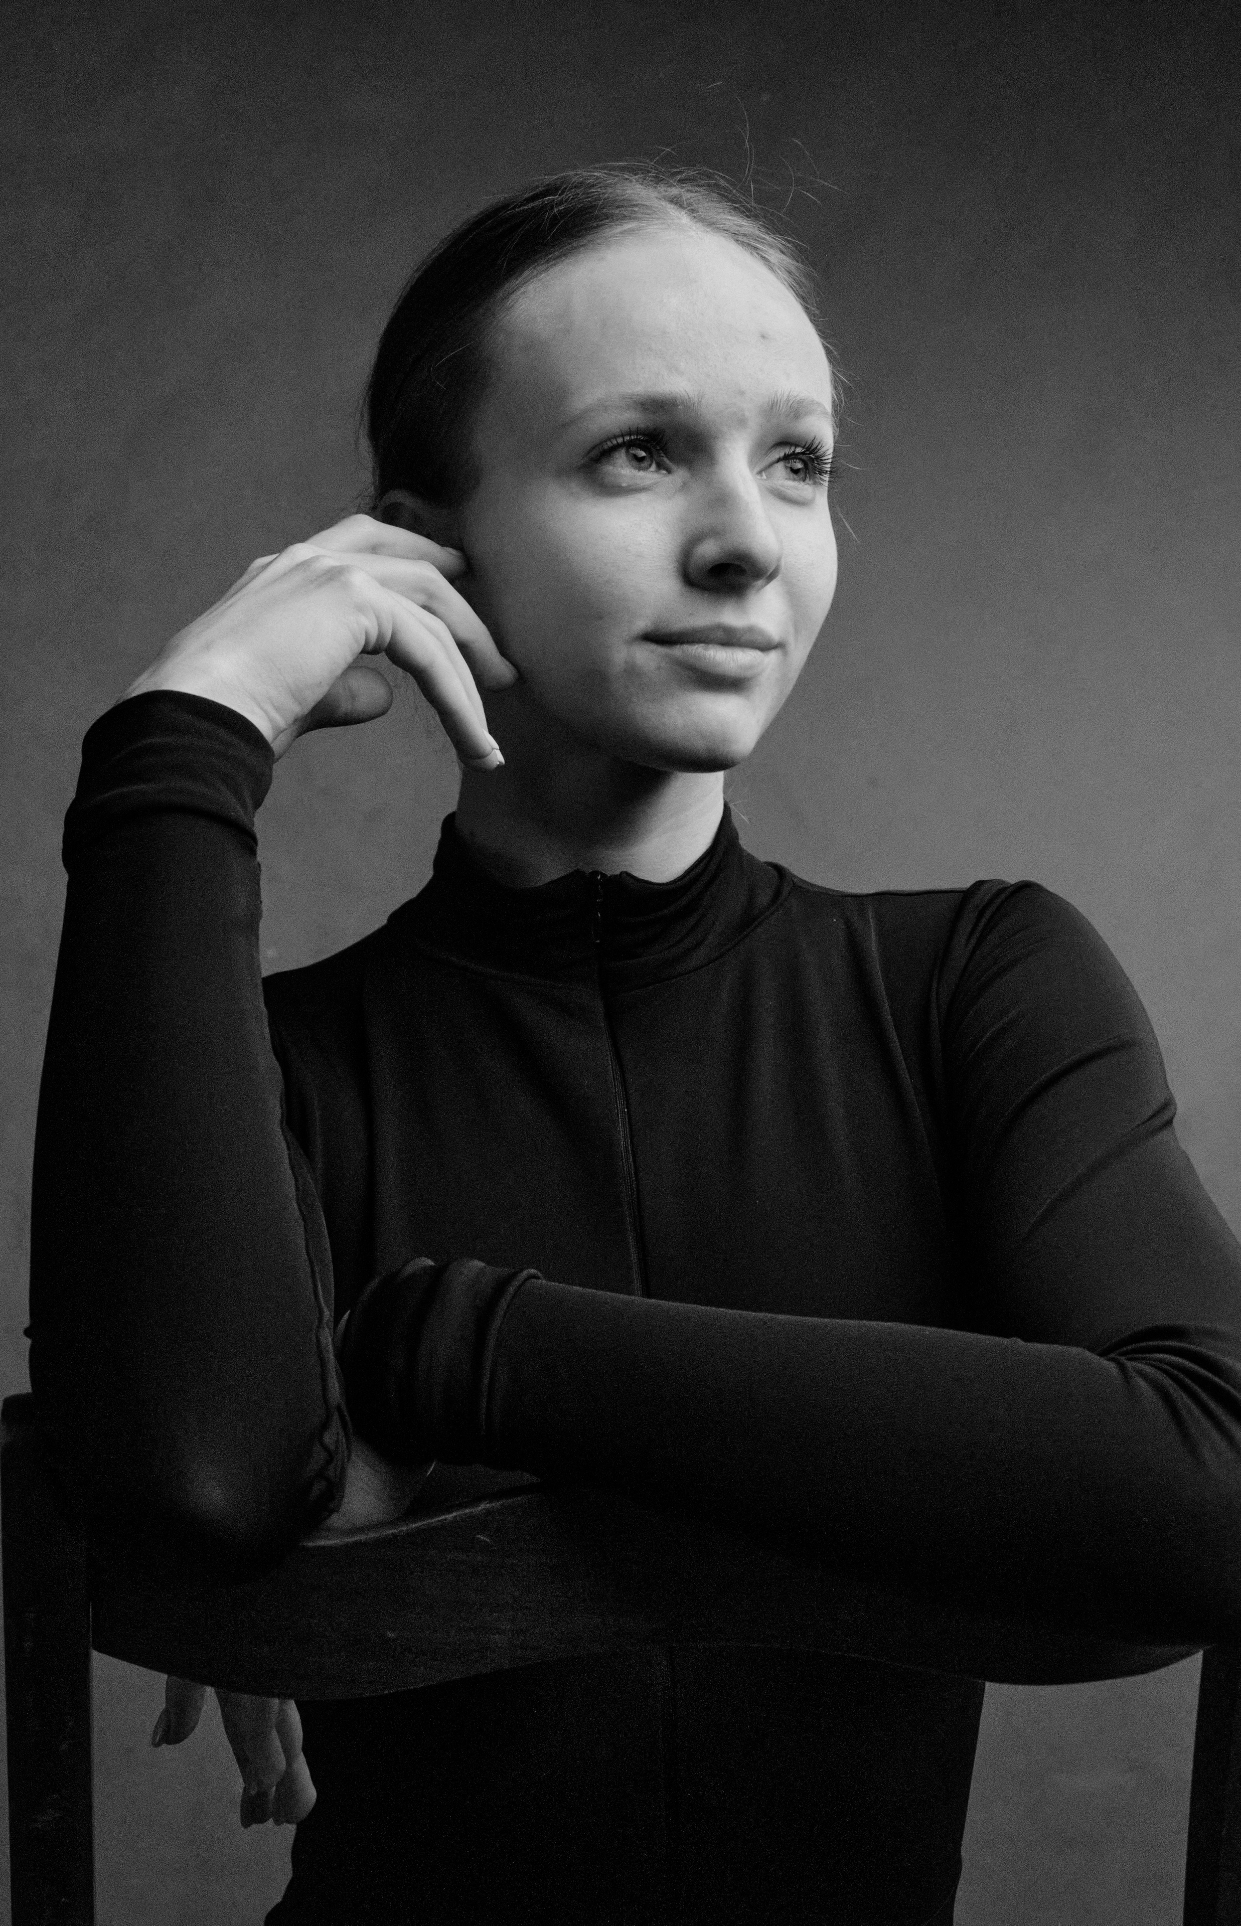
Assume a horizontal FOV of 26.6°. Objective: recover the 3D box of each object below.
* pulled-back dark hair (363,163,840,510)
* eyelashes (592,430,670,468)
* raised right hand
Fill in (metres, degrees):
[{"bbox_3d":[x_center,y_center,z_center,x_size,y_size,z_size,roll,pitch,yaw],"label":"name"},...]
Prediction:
[{"bbox_3d":[-0.010,-0.207,0.965,0.160,0.165,0.190,-1,-6,-32],"label":"pulled-back dark hair"},{"bbox_3d":[0.004,-0.174,0.885,0.026,0.012,0.012,-1,-6,-32],"label":"eyelashes"},{"bbox_3d":[-0.103,-0.112,0.905,0.138,0.090,0.088,-1,2,-17],"label":"raised right hand"}]

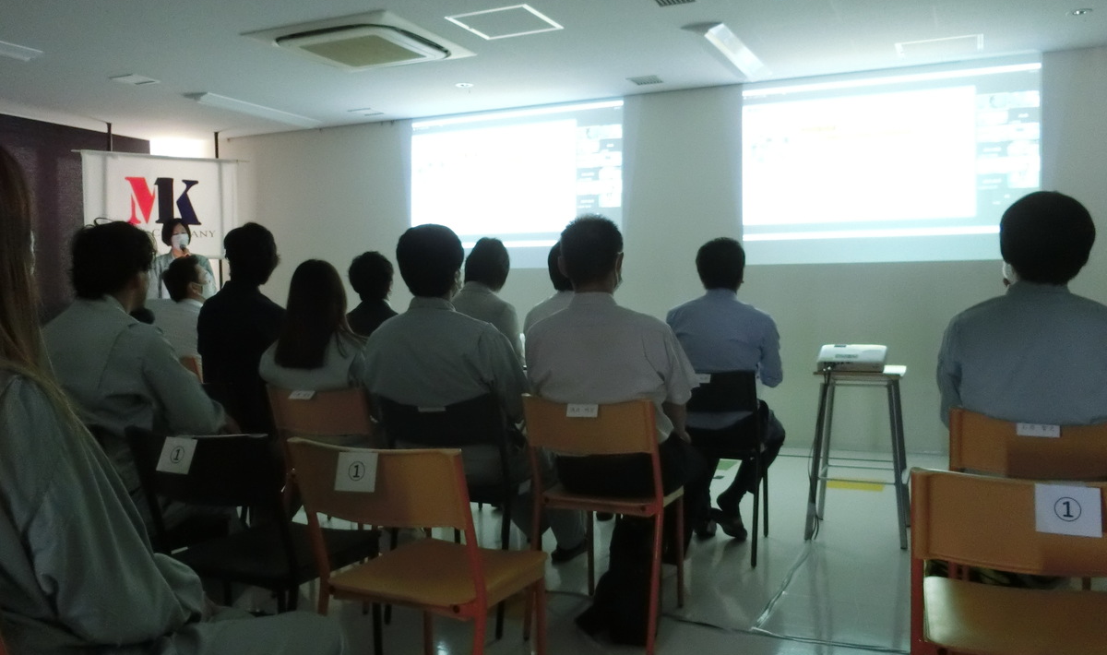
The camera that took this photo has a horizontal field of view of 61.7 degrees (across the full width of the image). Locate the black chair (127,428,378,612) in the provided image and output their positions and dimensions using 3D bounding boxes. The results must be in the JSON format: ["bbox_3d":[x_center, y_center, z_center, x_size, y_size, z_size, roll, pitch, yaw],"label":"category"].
[{"bbox_3d":[-0.665,0.587,2.211,0.430,0.750,0.500,0,1,20],"label":"black chair"}]

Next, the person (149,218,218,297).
[{"bbox_3d":[-2.571,0.095,6.412,0.450,1.660,0.320,-2,2,-29],"label":"person"}]

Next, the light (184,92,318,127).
[{"bbox_3d":[-2.204,-1.595,6.955,0.220,0.070,1.240,0,2,24],"label":"light"}]

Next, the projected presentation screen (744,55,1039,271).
[{"bbox_3d":[2.145,-1.039,6.048,1.830,1.220,0.030,1,1,25],"label":"projected presentation screen"}]

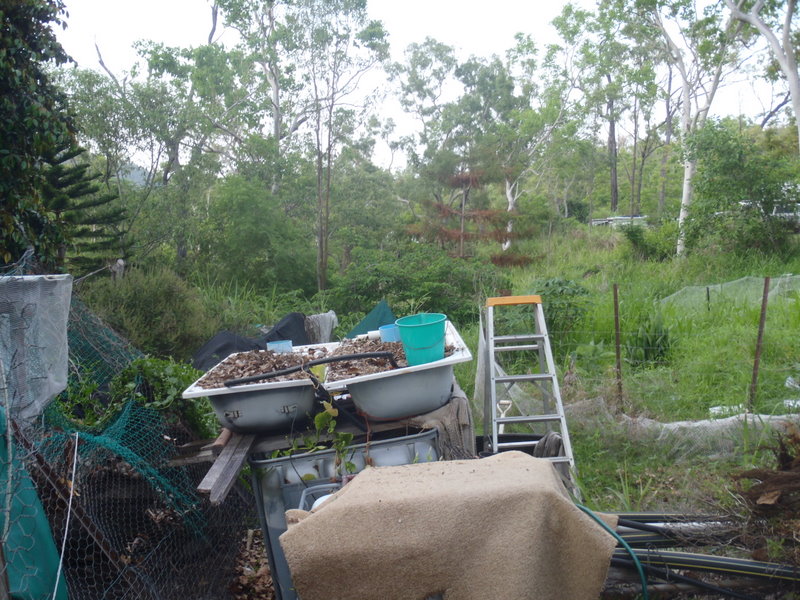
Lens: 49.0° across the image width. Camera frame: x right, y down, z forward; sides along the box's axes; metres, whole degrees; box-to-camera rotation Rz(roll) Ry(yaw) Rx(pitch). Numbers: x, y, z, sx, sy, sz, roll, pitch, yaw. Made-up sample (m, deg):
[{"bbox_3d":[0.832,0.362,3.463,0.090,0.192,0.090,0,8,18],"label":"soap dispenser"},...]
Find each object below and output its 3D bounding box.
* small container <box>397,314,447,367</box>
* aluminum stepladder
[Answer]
[{"bbox_3d":[0.127,0.223,4.600,0.272,0.245,0.272,-6,10,0],"label":"small container"},{"bbox_3d":[0.842,0.648,5.950,0.550,1.370,0.870,-3,3,-3],"label":"aluminum stepladder"}]

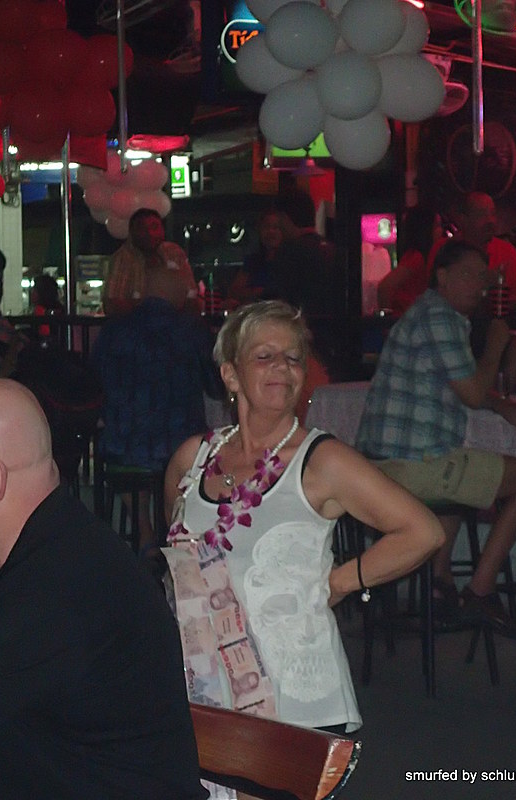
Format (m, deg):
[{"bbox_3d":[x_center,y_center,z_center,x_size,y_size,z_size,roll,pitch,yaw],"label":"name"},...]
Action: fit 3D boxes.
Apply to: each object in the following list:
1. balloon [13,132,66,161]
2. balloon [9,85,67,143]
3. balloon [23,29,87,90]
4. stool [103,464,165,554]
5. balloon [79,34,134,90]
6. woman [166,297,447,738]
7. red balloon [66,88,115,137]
[{"bbox_3d":[-1.016,-1.211,10.700,0.275,0.280,0.275,-1,4,0],"label":"balloon"},{"bbox_3d":[-0.997,-1.296,10.450,0.275,0.280,0.275,-1,4,0],"label":"balloon"},{"bbox_3d":[-0.916,-1.532,10.400,0.275,0.280,0.275,-1,4,0],"label":"balloon"},{"bbox_3d":[-0.523,0.637,10.024,0.370,0.700,0.370,-1,4,0],"label":"stool"},{"bbox_3d":[-0.706,-1.567,10.700,0.275,0.280,0.275,-1,4,0],"label":"balloon"},{"bbox_3d":[0.088,0.599,4.674,0.520,1.600,0.360,1,5,30],"label":"woman"},{"bbox_3d":[-0.777,-1.323,10.600,0.275,0.280,0.275,-1,4,0],"label":"red balloon"}]

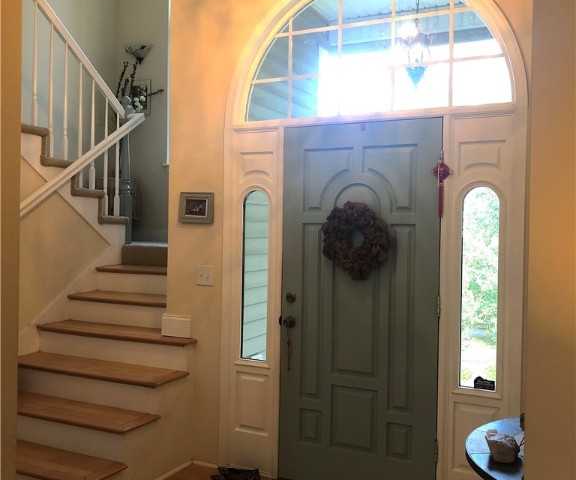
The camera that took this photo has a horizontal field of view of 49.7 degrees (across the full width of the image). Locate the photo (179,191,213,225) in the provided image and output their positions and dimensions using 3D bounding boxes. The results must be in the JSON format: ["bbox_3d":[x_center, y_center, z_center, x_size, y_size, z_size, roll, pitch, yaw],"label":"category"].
[{"bbox_3d":[-0.571,-0.198,3.842,0.245,0.192,0.025,1,1,26],"label":"photo"}]

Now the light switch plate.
[{"bbox_3d":[-0.509,0.220,3.822,0.117,0.117,0.008,1,1,26],"label":"light switch plate"}]

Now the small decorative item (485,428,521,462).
[{"bbox_3d":[0.629,0.602,1.821,0.092,0.074,0.080,1,1,26],"label":"small decorative item"}]

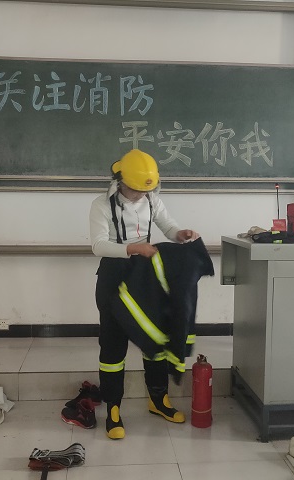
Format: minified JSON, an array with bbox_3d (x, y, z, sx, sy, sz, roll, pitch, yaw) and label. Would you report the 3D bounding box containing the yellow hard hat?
[{"bbox_3d":[-0.063,-0.422,2.790,0.235,0.190,0.290,-3,39,-37],"label":"yellow hard hat"}]

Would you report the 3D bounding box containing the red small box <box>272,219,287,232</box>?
[{"bbox_3d":[0.892,-0.091,3.140,0.090,0.104,0.070,0,5,-5],"label":"red small box"}]

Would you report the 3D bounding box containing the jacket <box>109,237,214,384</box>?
[{"bbox_3d":[0.086,0.414,2.740,0.560,0.849,0.280,-1,5,-20],"label":"jacket"}]

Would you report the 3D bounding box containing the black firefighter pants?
[{"bbox_3d":[-0.100,0.578,2.968,0.440,0.960,0.320,-2,5,-25],"label":"black firefighter pants"}]

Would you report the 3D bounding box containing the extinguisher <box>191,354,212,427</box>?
[{"bbox_3d":[0.346,0.947,2.933,0.130,0.452,0.130,0,5,0],"label":"extinguisher"}]

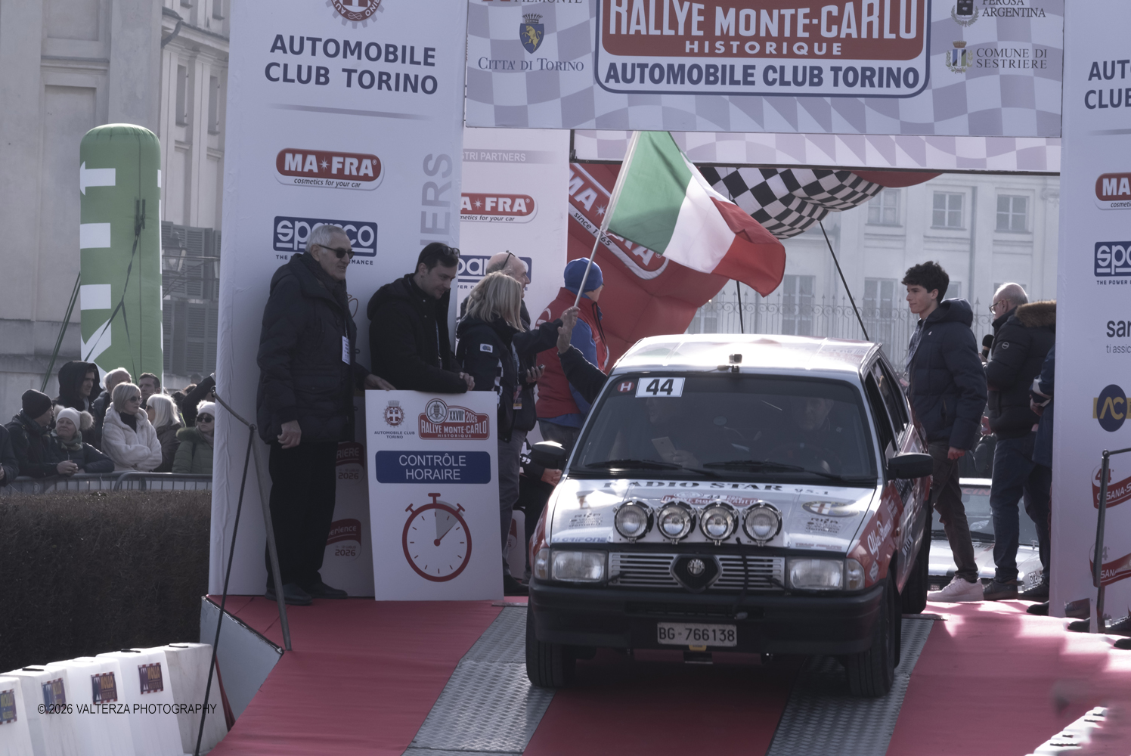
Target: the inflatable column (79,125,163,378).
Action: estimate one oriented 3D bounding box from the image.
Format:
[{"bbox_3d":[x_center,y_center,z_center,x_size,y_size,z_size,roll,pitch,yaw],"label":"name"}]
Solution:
[{"bbox_3d":[-3.519,-0.176,50.500,0.660,3.700,0.660,2,-1,0],"label":"inflatable column"}]

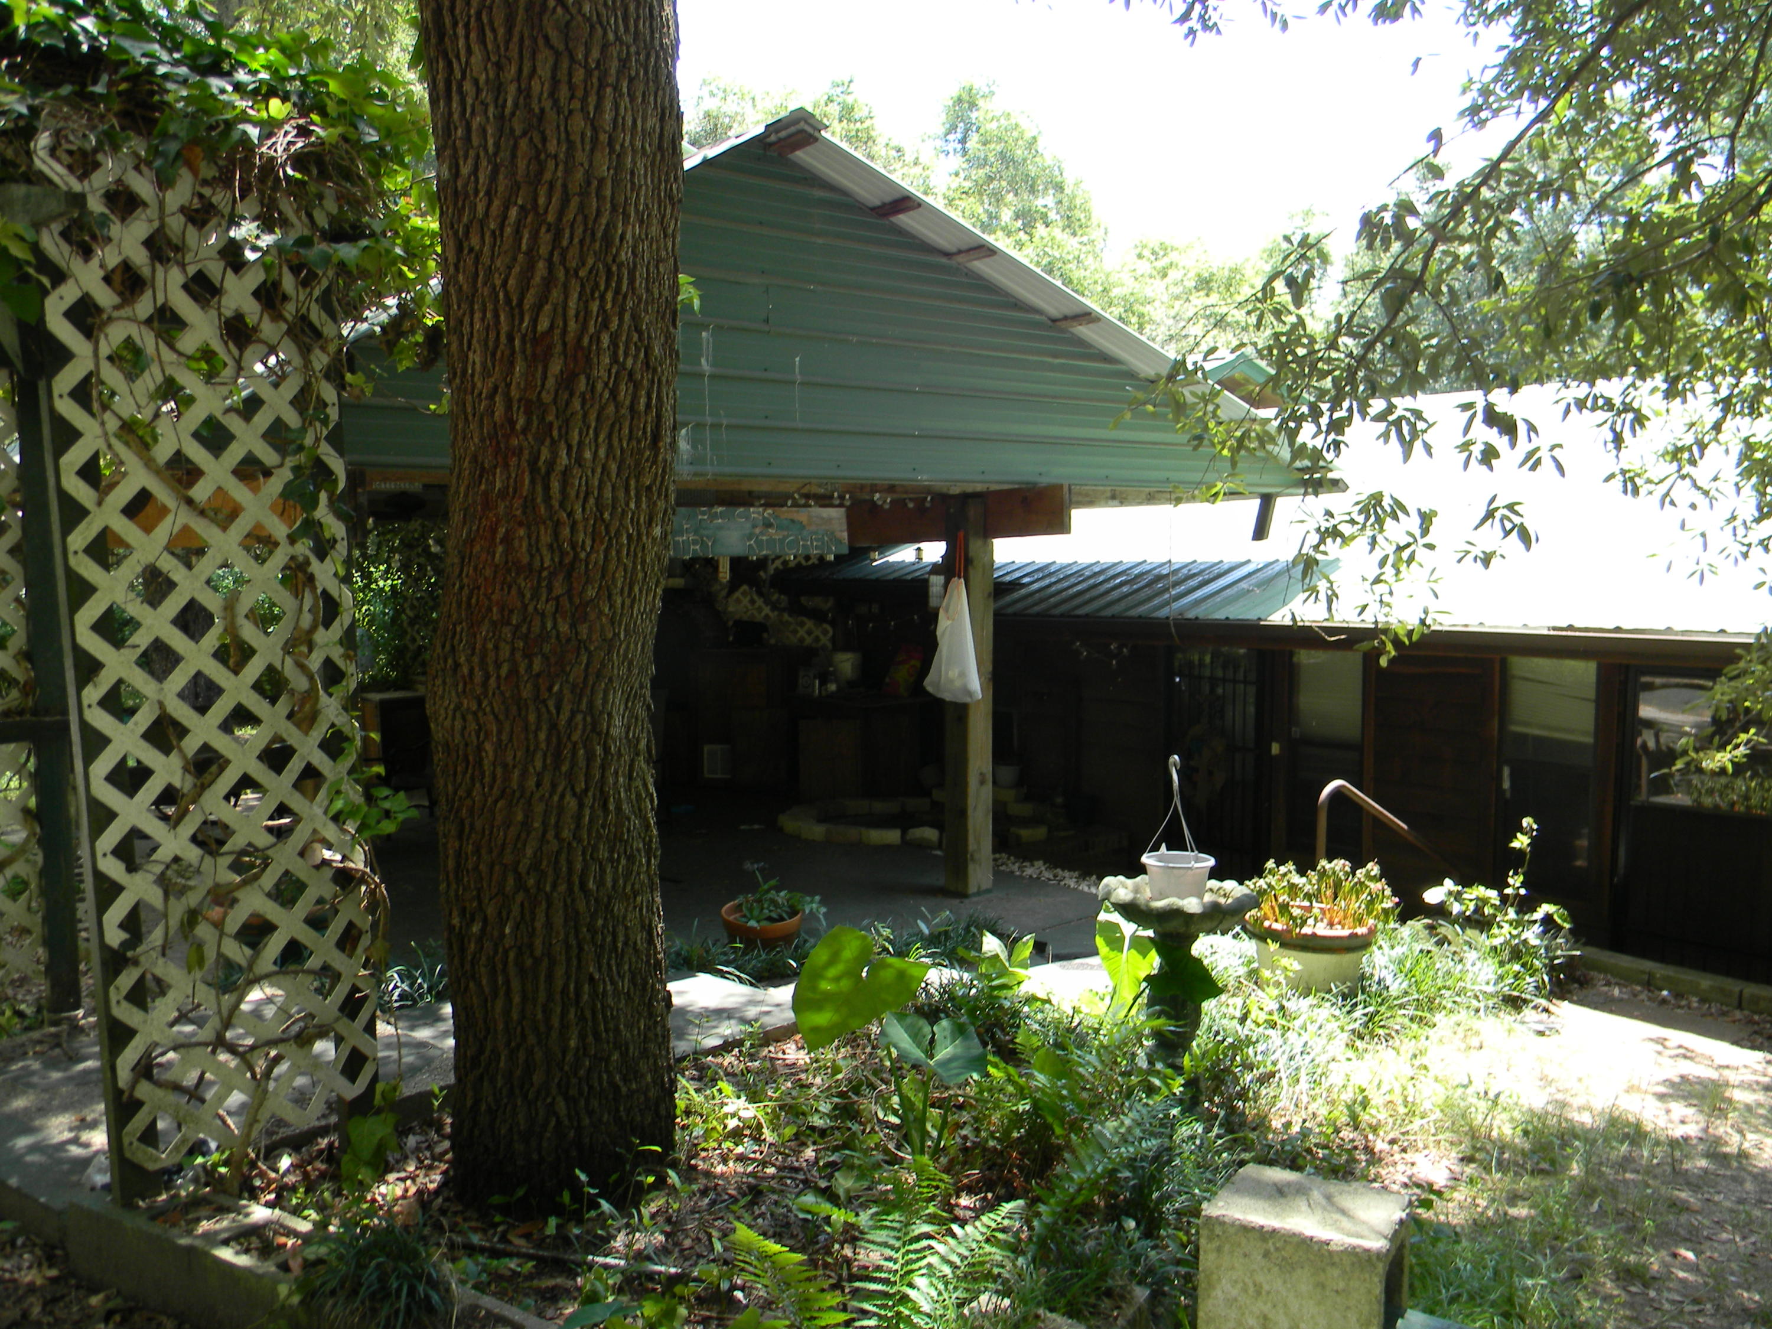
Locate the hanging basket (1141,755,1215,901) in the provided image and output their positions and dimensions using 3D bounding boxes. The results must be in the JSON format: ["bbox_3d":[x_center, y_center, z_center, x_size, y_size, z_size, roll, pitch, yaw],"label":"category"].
[{"bbox_3d":[1.017,0.582,5.000,0.260,0.530,0.260,-1,5,0],"label":"hanging basket"}]

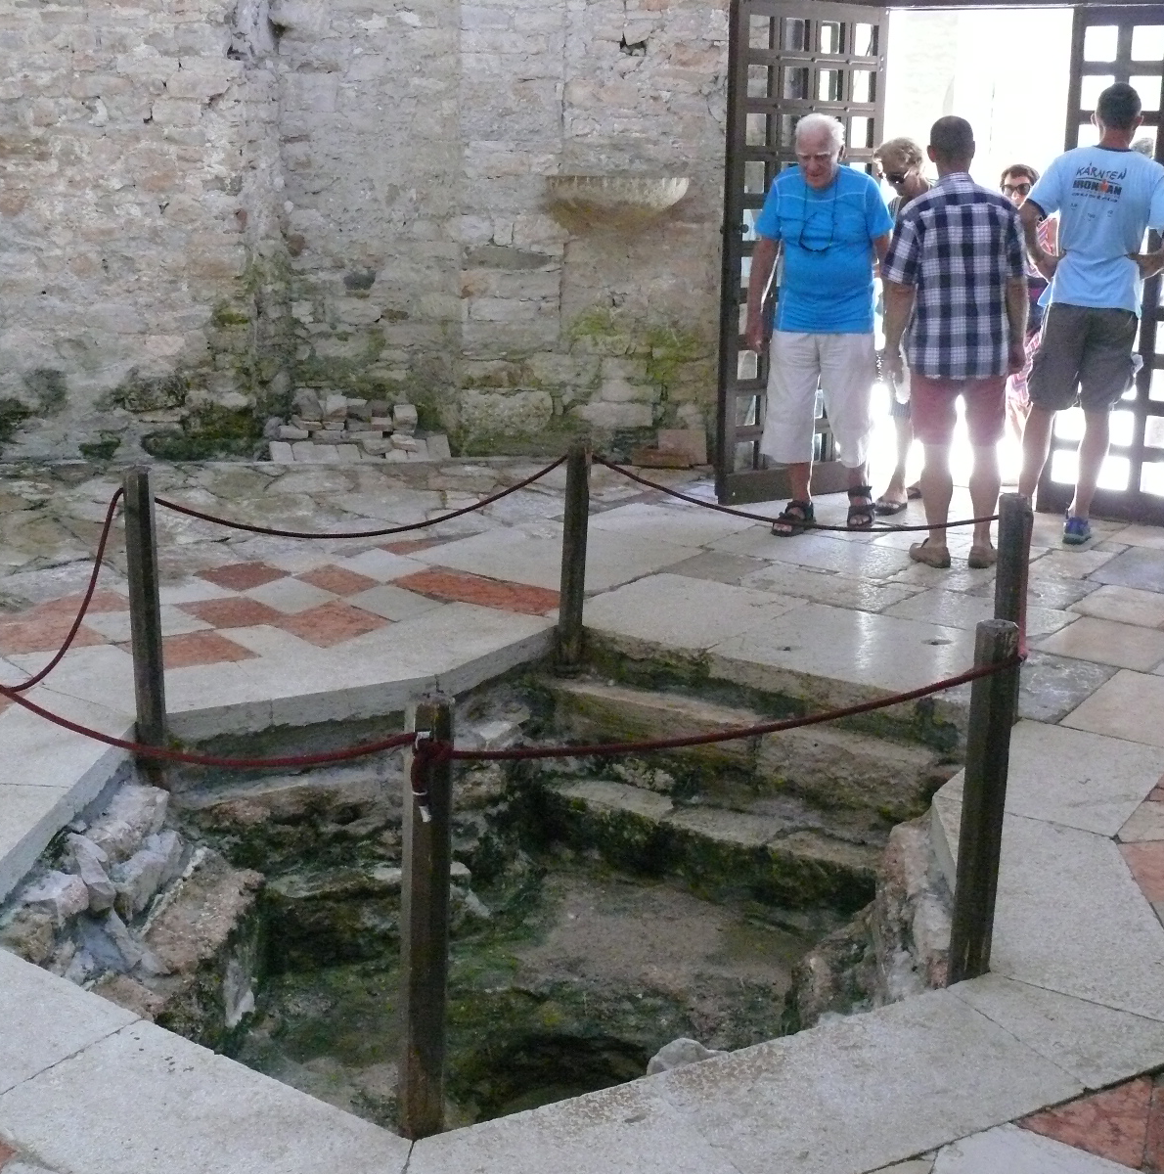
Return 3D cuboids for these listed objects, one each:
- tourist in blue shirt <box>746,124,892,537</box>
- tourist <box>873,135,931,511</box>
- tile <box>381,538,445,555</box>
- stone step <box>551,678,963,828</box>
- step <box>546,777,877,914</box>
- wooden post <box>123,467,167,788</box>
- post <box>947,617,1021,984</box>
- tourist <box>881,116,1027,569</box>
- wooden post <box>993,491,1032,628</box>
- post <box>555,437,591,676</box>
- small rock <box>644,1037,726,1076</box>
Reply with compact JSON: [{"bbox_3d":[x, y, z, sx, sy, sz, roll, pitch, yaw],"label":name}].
[{"bbox_3d":[1.079,-1.157,6.925,0.630,1.757,0.380,4,15,14],"label":"tourist in blue shirt"},{"bbox_3d":[1.476,-1.178,7.141,0.460,1.624,0.400,12,19,36],"label":"tourist"},{"bbox_3d":[-0.699,-0.164,6.516,0.170,0.020,0.310,12,19,35],"label":"tile"},{"bbox_3d":[0.545,0.512,5.110,1.358,0.260,0.280,9,17,30],"label":"stone step"},{"bbox_3d":[0.453,0.792,4.902,1.129,0.190,0.300,9,17,30],"label":"step"},{"bbox_3d":[-1.211,0.122,4.384,0.078,0.899,0.078,-4,16,-15],"label":"wooden post"},{"bbox_3d":[0.777,0.450,3.074,0.083,0.792,0.083,4,16,14],"label":"post"},{"bbox_3d":[1.509,-0.947,6.197,0.550,1.715,0.360,3,14,9],"label":"tourist"},{"bbox_3d":[1.192,0.128,4.425,0.080,0.781,0.080,4,16,14],"label":"wooden post"},{"bbox_3d":[-0.029,-0.083,5.246,0.075,0.810,0.075,-1,15,-15],"label":"post"},{"bbox_3d":[0.201,0.901,2.974,0.165,0.095,0.125,-8,17,-27],"label":"small rock"}]

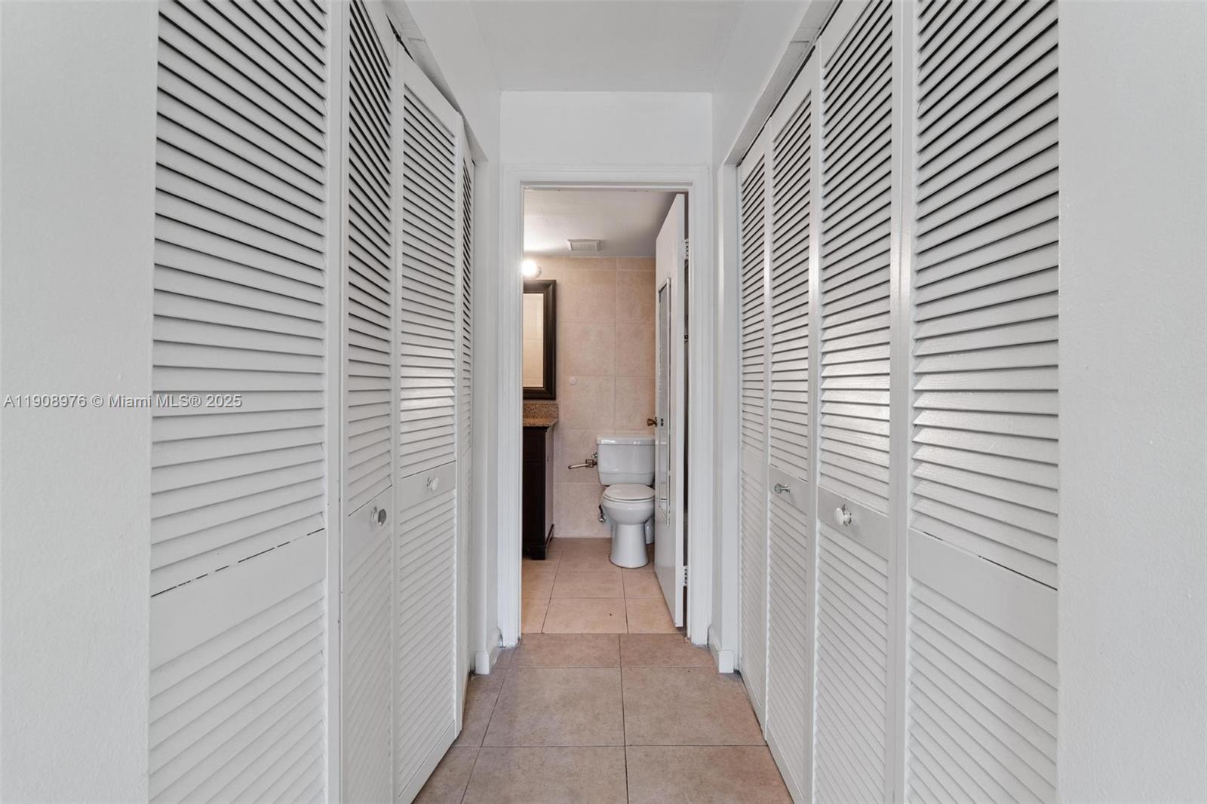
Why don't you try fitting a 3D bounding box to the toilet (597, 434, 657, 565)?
[{"bbox_3d":[0.168,0.655,3.458,0.440,0.780,0.690,0,2,0],"label":"toilet"}]

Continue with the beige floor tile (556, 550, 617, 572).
[{"bbox_3d":[-0.084,1.053,3.316,0.404,0.010,0.404,0,2,0],"label":"beige floor tile"}]

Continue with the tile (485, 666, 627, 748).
[{"bbox_3d":[-0.159,1.092,1.820,0.457,0.010,0.455,0,2,0],"label":"tile"}]

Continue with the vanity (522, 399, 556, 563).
[{"bbox_3d":[-0.738,0.540,3.549,0.800,1.000,0.500,0,2,0],"label":"vanity"}]

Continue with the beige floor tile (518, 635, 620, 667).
[{"bbox_3d":[-0.158,1.082,2.190,0.455,0.010,0.280,0,2,0],"label":"beige floor tile"}]

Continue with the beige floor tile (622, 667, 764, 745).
[{"bbox_3d":[0.296,1.093,1.821,0.452,0.010,0.455,0,2,0],"label":"beige floor tile"}]

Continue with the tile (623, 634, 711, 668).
[{"bbox_3d":[0.270,1.084,2.188,0.400,0.010,0.280,0,2,0],"label":"tile"}]

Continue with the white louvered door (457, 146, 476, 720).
[{"bbox_3d":[-0.501,0.076,1.798,0.030,1.990,0.335,0,2,-10],"label":"white louvered door"}]

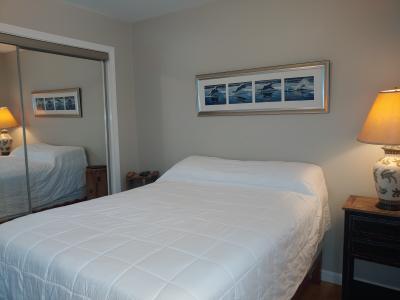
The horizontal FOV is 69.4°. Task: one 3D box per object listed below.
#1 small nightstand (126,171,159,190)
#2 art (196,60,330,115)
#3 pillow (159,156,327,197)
[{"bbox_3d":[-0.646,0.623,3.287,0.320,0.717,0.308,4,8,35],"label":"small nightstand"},{"bbox_3d":[0.479,-0.504,2.547,1.234,0.402,0.030,4,8,35],"label":"art"},{"bbox_3d":[0.279,0.204,2.486,1.390,0.221,0.409,4,8,35],"label":"pillow"}]

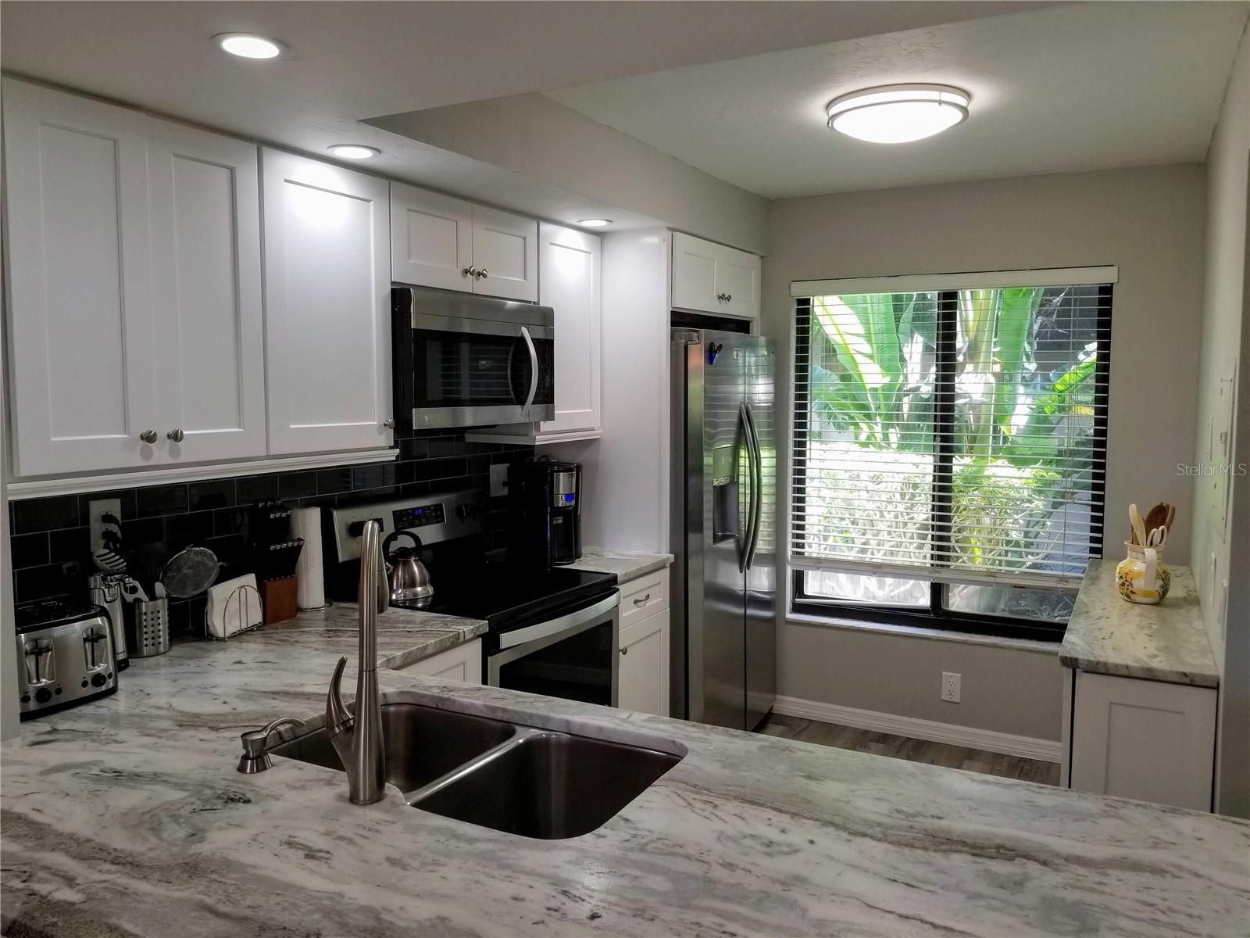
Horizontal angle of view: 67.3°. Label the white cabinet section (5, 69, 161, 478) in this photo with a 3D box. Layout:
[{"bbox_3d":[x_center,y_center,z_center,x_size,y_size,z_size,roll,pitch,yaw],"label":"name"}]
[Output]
[{"bbox_3d":[-1.258,-0.384,2.024,0.328,0.765,0.296,3,6,28],"label":"white cabinet section"}]

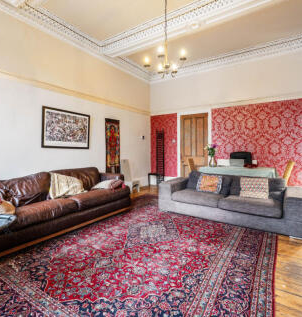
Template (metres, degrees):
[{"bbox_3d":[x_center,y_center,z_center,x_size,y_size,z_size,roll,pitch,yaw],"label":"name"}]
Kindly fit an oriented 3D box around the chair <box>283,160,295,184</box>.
[{"bbox_3d":[2.465,0.488,3.655,0.560,0.920,0.450,1,3,31],"label":"chair"}]

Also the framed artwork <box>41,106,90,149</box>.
[{"bbox_3d":[-1.572,-0.541,3.529,0.030,0.710,0.952,2,3,35],"label":"framed artwork"}]

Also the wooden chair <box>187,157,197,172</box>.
[{"bbox_3d":[1.128,0.458,4.459,0.560,0.920,0.450,1,3,31],"label":"wooden chair"}]

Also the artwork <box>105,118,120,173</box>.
[{"bbox_3d":[-0.912,-0.264,4.476,0.030,1.345,0.447,2,3,35],"label":"artwork"}]

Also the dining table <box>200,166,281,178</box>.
[{"bbox_3d":[1.806,0.563,4.056,1.450,0.740,0.820,1,3,31],"label":"dining table"}]

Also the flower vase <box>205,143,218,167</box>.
[{"bbox_3d":[1.365,-0.073,4.110,0.290,0.530,0.270,1,3,31],"label":"flower vase"}]

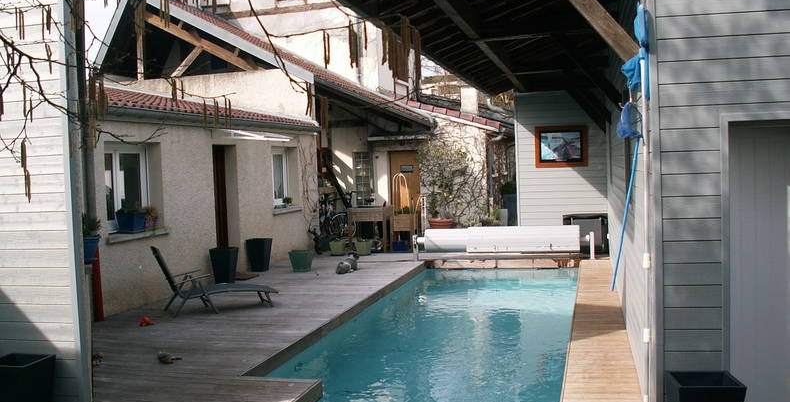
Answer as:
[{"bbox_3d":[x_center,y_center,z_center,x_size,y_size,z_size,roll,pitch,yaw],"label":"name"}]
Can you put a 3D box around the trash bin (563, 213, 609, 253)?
[{"bbox_3d":[3.351,0.588,14.008,0.740,0.680,0.600,-1,3,14],"label":"trash bin"}]

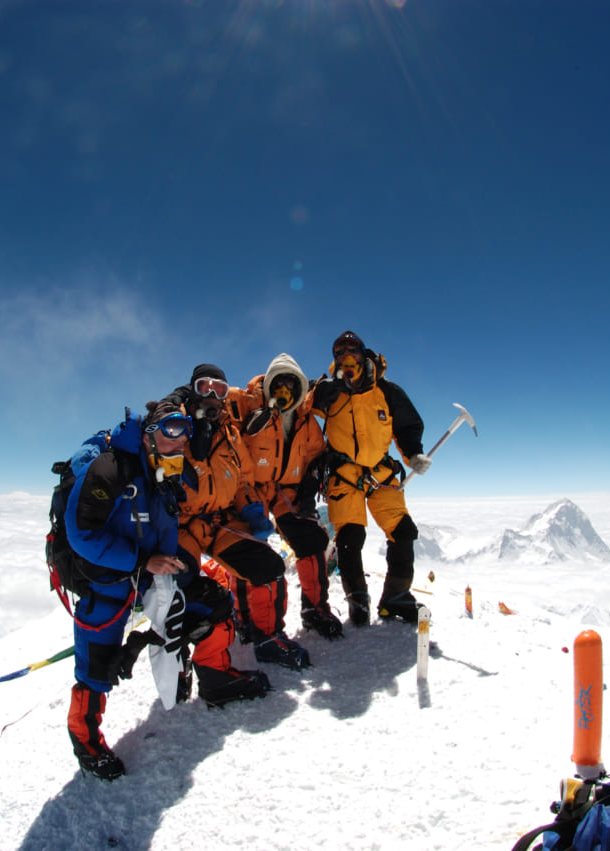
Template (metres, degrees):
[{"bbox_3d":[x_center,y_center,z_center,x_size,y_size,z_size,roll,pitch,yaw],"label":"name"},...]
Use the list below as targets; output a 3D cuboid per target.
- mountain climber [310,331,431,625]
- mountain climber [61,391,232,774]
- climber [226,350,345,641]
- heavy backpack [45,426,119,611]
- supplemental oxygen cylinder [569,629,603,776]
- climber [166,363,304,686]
[{"bbox_3d":[0.390,0.308,3.220,0.720,1.770,0.500,-1,-6,7],"label":"mountain climber"},{"bbox_3d":[-0.680,0.700,2.360,0.760,1.620,0.660,-4,-7,38],"label":"mountain climber"},{"bbox_3d":[-0.101,0.387,3.080,0.620,1.660,0.580,1,-6,-12],"label":"climber"},{"bbox_3d":[-0.994,0.438,2.480,0.280,0.700,0.340,14,2,39],"label":"heavy backpack"},{"bbox_3d":[1.060,1.044,2.000,0.106,0.550,0.106,0,-6,17],"label":"supplemental oxygen cylinder"},{"bbox_3d":[-0.363,0.485,2.780,0.660,1.640,0.660,2,-6,-23],"label":"climber"}]

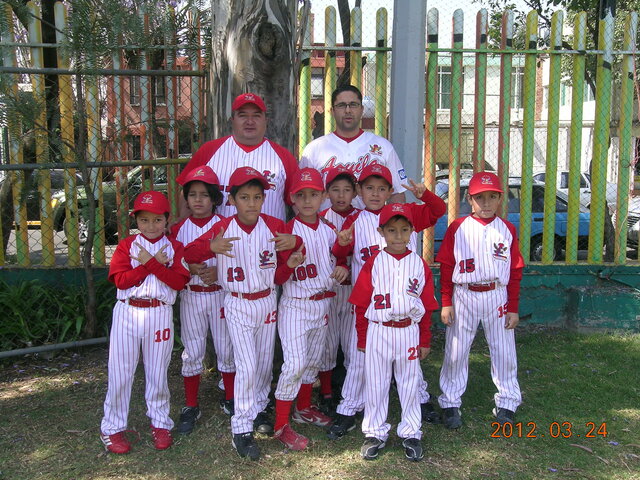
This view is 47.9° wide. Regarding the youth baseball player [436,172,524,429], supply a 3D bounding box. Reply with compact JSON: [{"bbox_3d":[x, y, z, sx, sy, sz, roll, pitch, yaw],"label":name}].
[{"bbox_3d":[0.806,0.292,3.619,0.420,1.256,0.290,0,7,5],"label":"youth baseball player"}]

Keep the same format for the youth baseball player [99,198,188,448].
[{"bbox_3d":[-0.815,0.367,3.356,0.410,1.193,0.310,-2,7,-14],"label":"youth baseball player"}]

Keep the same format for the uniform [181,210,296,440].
[{"bbox_3d":[-0.365,0.396,3.295,0.500,1.028,0.340,-2,7,-11],"label":"uniform"}]

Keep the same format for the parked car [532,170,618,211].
[{"bbox_3d":[5.548,-1.144,19.000,4.250,1.410,1.680,0,7,2],"label":"parked car"}]

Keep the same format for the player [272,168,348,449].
[{"bbox_3d":[-0.047,0.301,3.535,0.360,1.296,0.340,-2,7,-15],"label":"player"}]

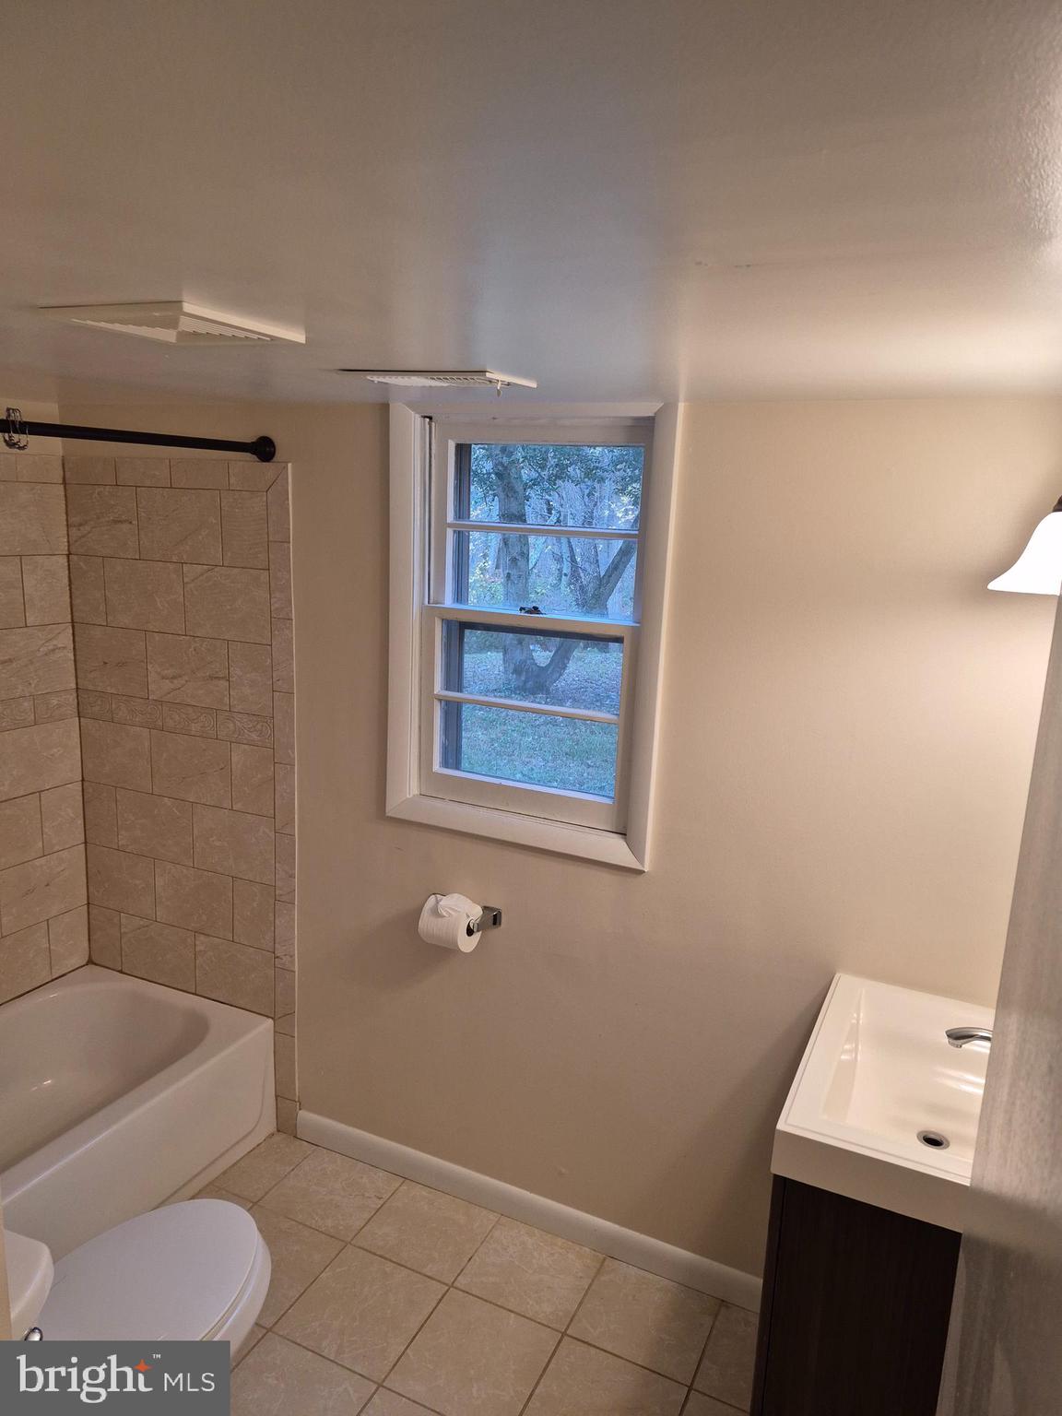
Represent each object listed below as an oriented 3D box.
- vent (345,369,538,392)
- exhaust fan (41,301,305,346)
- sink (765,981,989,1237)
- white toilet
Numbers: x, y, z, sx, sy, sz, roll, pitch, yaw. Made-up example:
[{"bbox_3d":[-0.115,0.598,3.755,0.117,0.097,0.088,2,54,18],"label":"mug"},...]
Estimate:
[{"bbox_3d":[-0.172,-0.643,1.875,0.305,0.020,0.195,7,12,24],"label":"vent"},{"bbox_3d":[-0.526,-0.568,1.413,0.262,0.018,0.255,7,12,24],"label":"exhaust fan"},{"bbox_3d":[0.741,0.709,1.692,0.470,0.120,0.610,7,12,24],"label":"sink"},{"bbox_3d":[-0.774,1.131,1.667,0.430,0.760,0.730,7,12,24],"label":"white toilet"}]

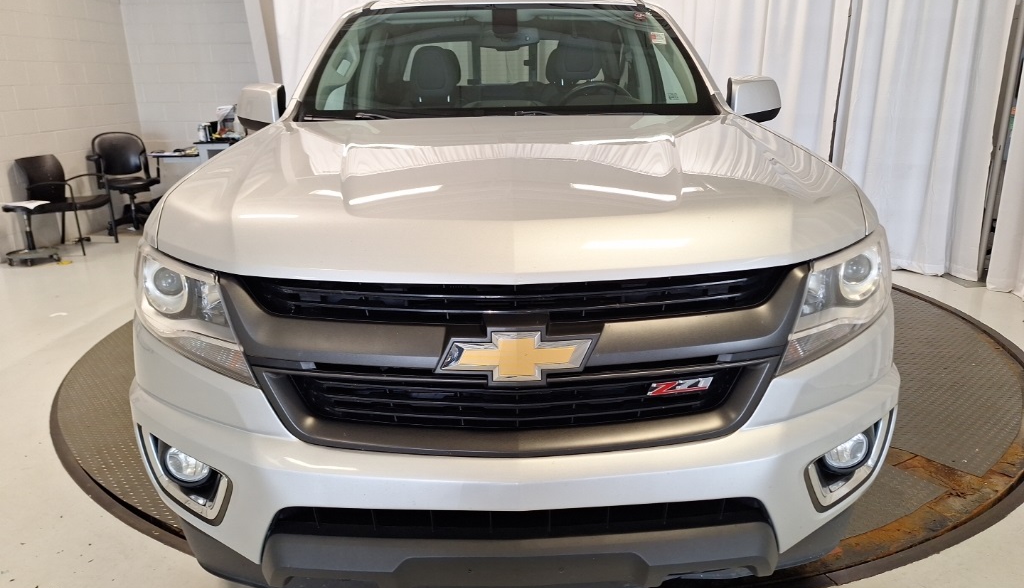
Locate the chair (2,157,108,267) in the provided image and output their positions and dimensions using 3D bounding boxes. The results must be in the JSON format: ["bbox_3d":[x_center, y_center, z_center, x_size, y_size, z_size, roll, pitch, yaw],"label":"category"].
[{"bbox_3d":[-3.984,-0.797,6.065,0.600,0.830,0.590,-1,17,0],"label":"chair"}]

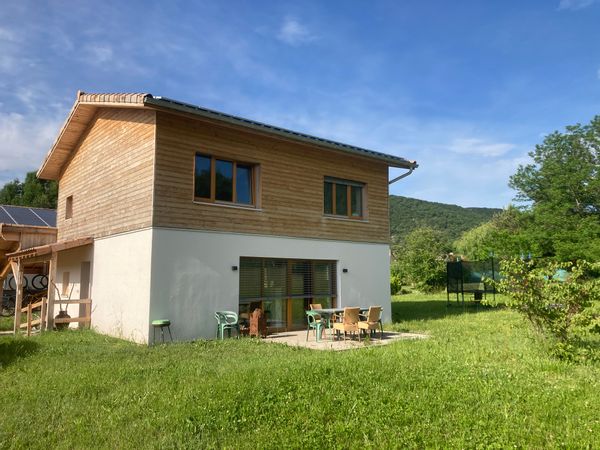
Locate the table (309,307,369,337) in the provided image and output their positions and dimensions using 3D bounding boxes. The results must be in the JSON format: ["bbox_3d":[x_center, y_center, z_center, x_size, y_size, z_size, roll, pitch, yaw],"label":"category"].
[{"bbox_3d":[1.134,2.745,13.526,1.771,0.739,0.911,5,-8,-40],"label":"table"}]

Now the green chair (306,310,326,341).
[{"bbox_3d":[0.508,2.624,12.706,0.556,0.799,0.546,-6,-8,40],"label":"green chair"}]

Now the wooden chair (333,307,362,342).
[{"bbox_3d":[1.208,2.561,12.586,0.516,0.890,0.546,4,-8,-34],"label":"wooden chair"}]

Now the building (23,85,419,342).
[{"bbox_3d":[-3.226,-0.149,18.989,10.544,7.766,11.137,5,-8,-40],"label":"building"}]

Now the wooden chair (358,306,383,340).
[{"bbox_3d":[1.862,2.614,13.078,0.516,0.890,0.546,6,-9,-43],"label":"wooden chair"}]

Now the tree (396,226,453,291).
[{"bbox_3d":[13.378,3.768,53.000,6.200,7.200,6.200,0,-6,0],"label":"tree"}]

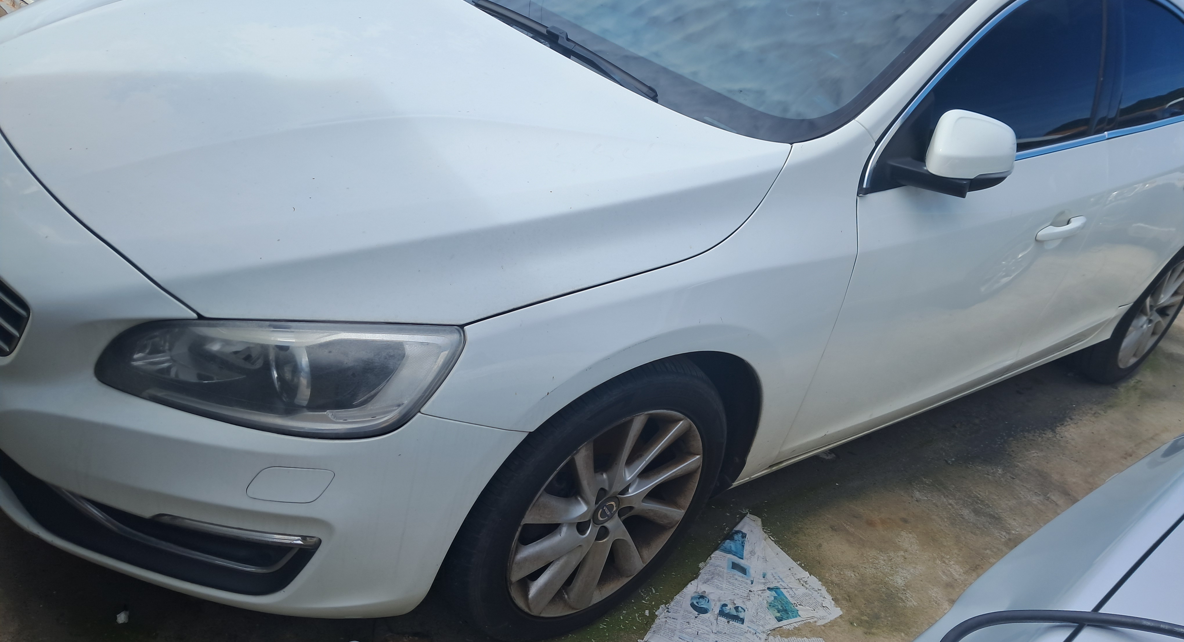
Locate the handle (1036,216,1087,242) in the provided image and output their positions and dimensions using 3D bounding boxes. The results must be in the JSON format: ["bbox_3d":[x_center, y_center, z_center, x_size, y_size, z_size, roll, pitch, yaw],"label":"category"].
[{"bbox_3d":[1.229,-0.241,2.418,0.258,0.042,0.050,-15,38,-37],"label":"handle"}]

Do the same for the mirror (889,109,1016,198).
[{"bbox_3d":[0.745,-0.337,1.866,0.165,0.175,0.210,-11,35,-39],"label":"mirror"}]

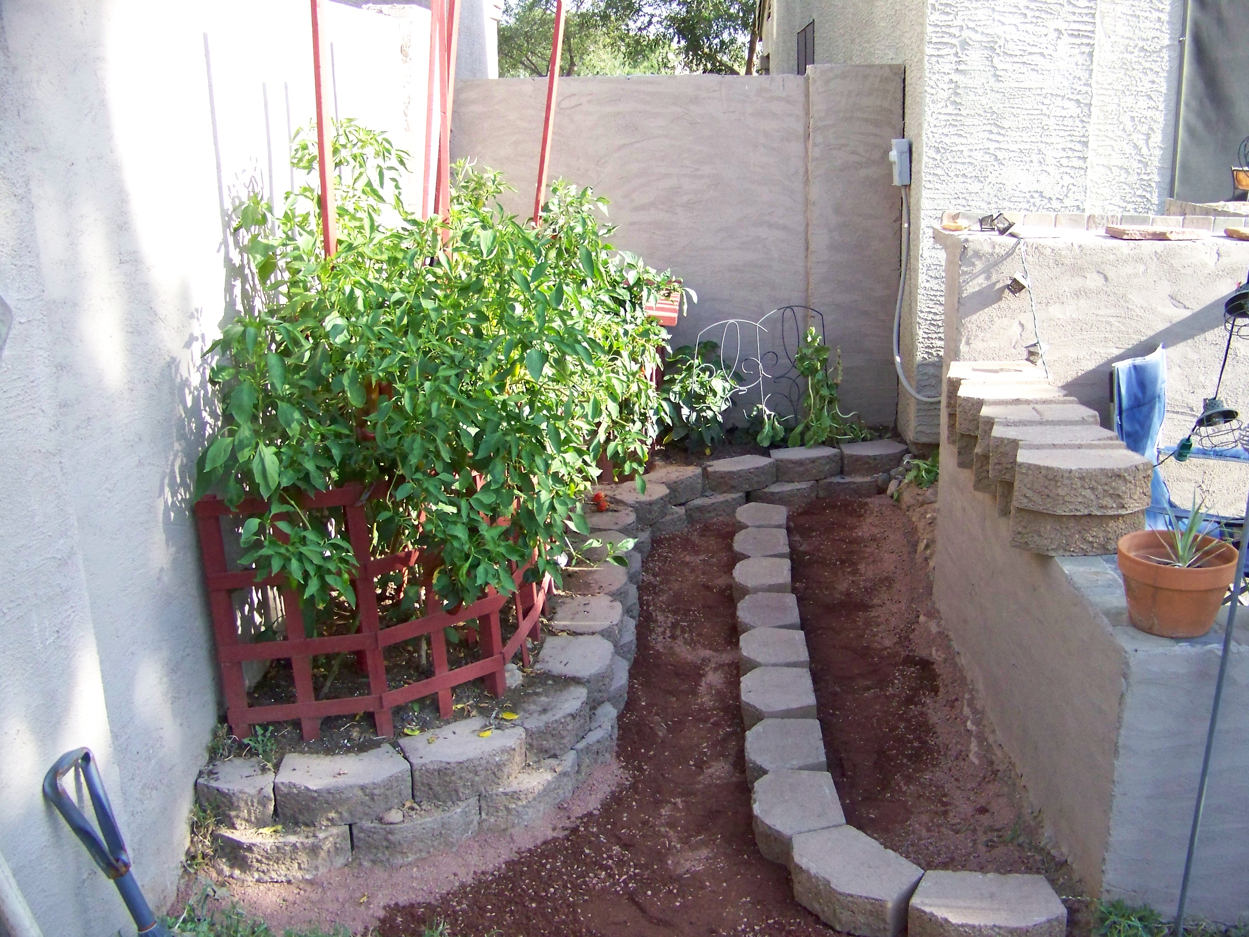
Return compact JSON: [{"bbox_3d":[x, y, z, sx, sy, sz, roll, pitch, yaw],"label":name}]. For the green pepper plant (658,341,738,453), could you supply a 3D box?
[{"bbox_3d":[0.322,-0.318,5.750,0.370,0.490,0.360,-2,16,0],"label":"green pepper plant"}]

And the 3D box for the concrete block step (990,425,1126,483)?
[{"bbox_3d":[1.043,-0.046,3.182,0.298,0.108,0.193,0,16,5],"label":"concrete block step"}]

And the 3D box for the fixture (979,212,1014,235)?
[{"bbox_3d":[1.168,-0.766,4.071,0.105,0.068,0.060,-2,16,0],"label":"fixture"}]

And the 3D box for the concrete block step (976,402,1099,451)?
[{"bbox_3d":[1.096,-0.105,3.457,0.295,0.110,0.178,0,16,6],"label":"concrete block step"}]

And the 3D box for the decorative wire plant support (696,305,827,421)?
[{"bbox_3d":[0.557,-0.387,5.279,0.530,0.500,0.180,-4,16,-8],"label":"decorative wire plant support"}]

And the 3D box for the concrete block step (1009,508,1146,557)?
[{"bbox_3d":[1.044,0.131,3.041,0.295,0.102,0.178,1,16,9],"label":"concrete block step"}]

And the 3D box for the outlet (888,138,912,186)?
[{"bbox_3d":[1.093,-1.213,5.150,0.085,0.178,0.090,-2,16,0],"label":"outlet"}]

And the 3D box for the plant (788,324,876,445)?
[{"bbox_3d":[0.831,-0.346,5.304,0.330,0.470,0.280,-2,16,0],"label":"plant"}]

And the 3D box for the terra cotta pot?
[{"bbox_3d":[1.057,0.227,2.500,0.215,0.156,0.215,-2,16,0],"label":"terra cotta pot"}]

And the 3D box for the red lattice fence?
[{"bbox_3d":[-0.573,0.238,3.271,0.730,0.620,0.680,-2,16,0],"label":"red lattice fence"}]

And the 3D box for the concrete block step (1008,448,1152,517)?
[{"bbox_3d":[1.031,0.016,2.959,0.298,0.108,0.193,-1,16,4],"label":"concrete block step"}]

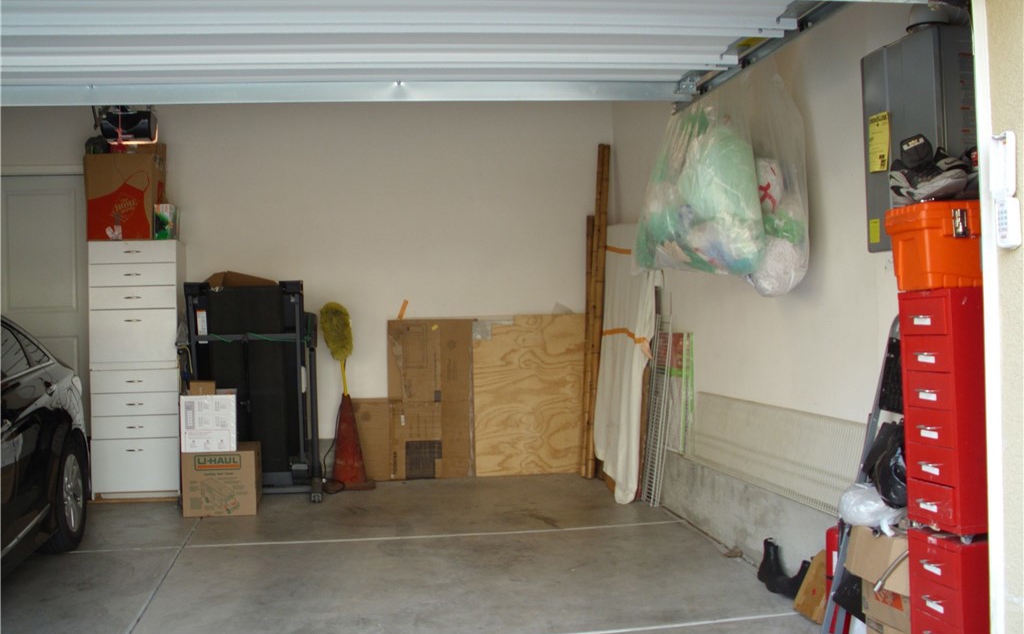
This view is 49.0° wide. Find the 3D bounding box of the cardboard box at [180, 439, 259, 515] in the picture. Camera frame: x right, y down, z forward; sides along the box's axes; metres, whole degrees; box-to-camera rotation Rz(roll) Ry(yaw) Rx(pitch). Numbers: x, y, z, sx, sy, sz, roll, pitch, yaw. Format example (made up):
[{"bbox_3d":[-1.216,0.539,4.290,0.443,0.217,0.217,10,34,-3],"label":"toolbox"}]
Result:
[{"bbox_3d":[-1.883,1.058,7.343,0.460,0.410,0.460,-2,0,-9],"label":"cardboard box"}]

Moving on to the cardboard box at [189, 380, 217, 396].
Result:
[{"bbox_3d":[-1.982,0.456,7.252,0.165,0.096,0.140,-2,0,-9],"label":"cardboard box"}]

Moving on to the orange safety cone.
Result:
[{"bbox_3d":[-1.166,0.877,8.075,0.345,0.680,0.345,-2,0,-9],"label":"orange safety cone"}]

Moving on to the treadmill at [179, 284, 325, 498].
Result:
[{"bbox_3d":[-1.819,0.504,7.788,0.972,1.505,0.750,-2,0,-9],"label":"treadmill"}]

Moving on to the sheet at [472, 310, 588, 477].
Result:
[{"bbox_3d":[0.122,0.582,8.460,0.840,1.215,0.020,-2,-7,-9],"label":"sheet"}]

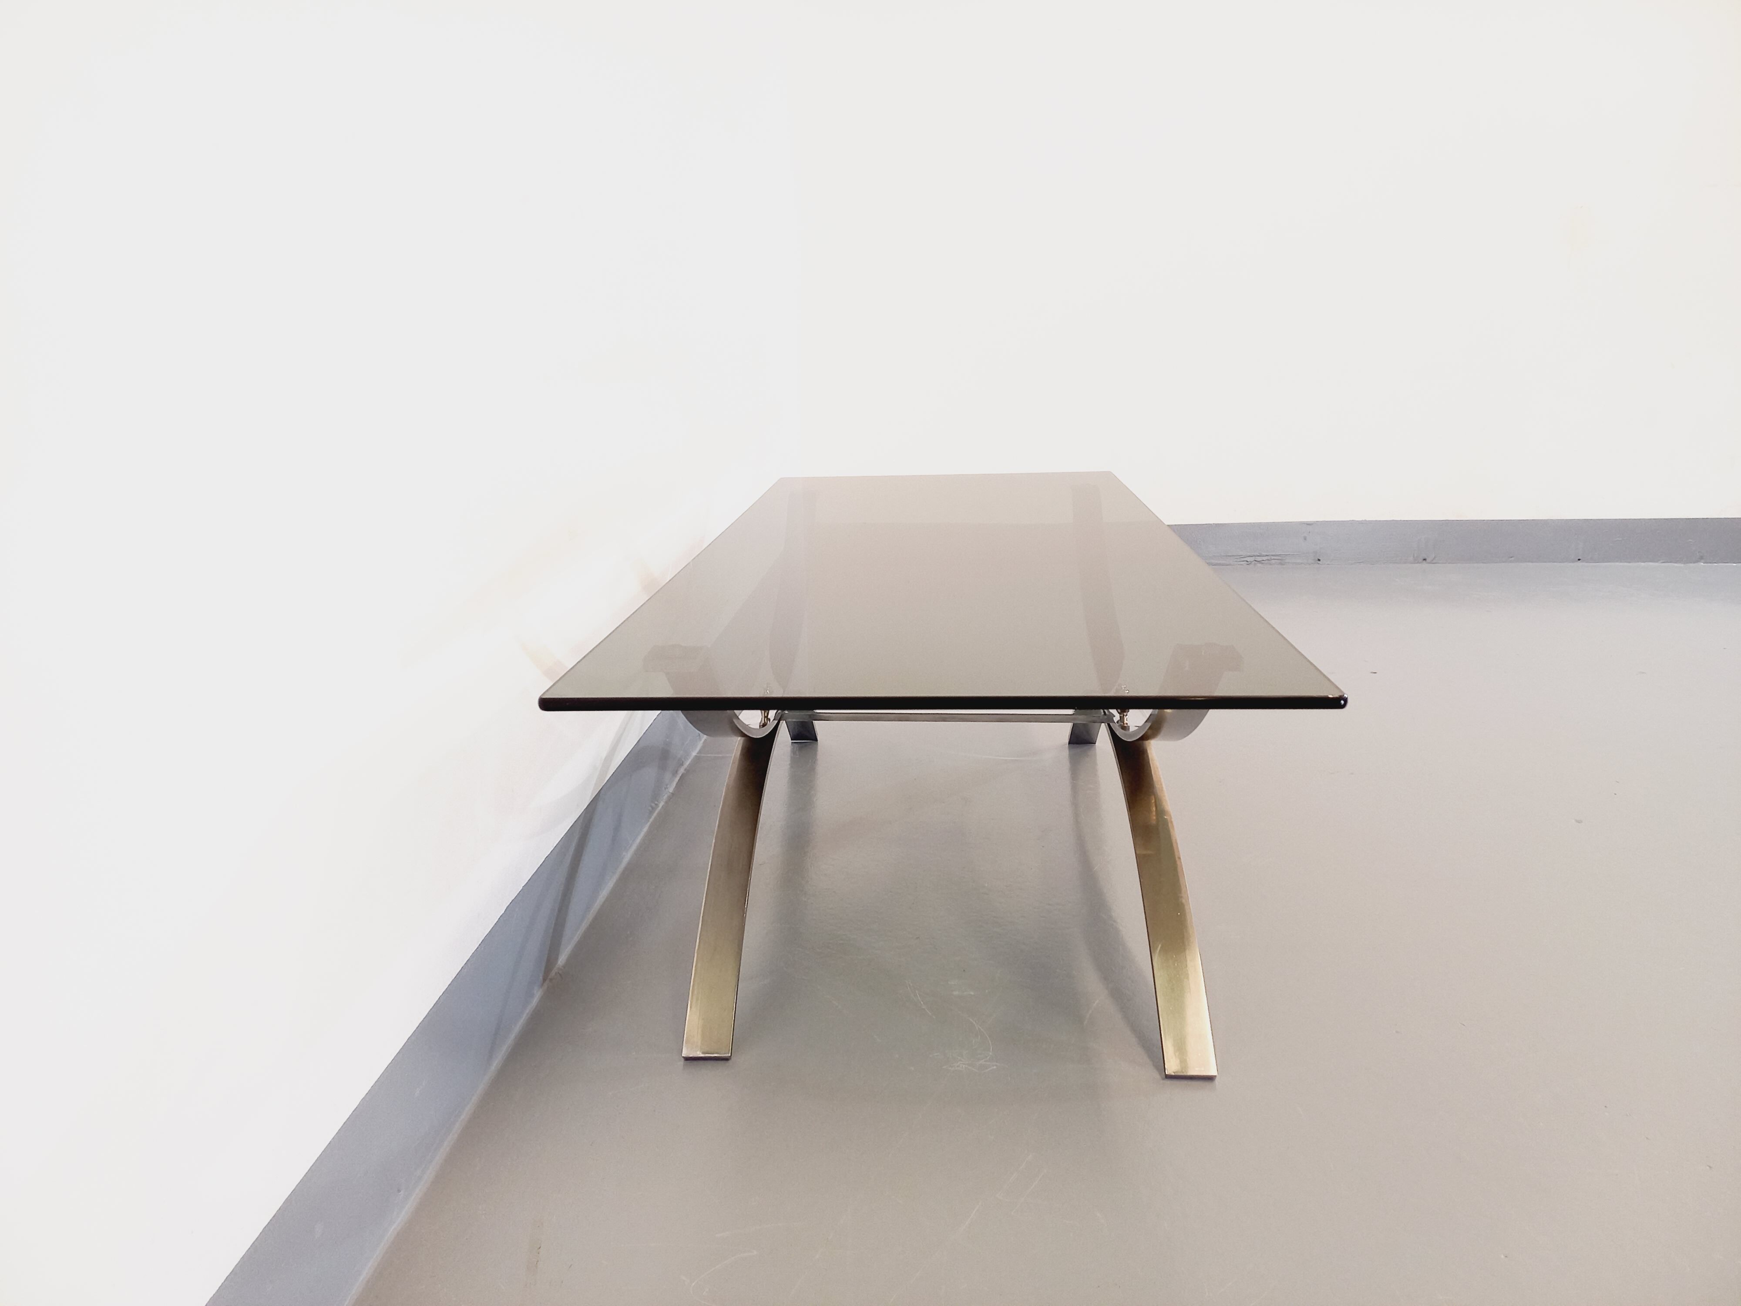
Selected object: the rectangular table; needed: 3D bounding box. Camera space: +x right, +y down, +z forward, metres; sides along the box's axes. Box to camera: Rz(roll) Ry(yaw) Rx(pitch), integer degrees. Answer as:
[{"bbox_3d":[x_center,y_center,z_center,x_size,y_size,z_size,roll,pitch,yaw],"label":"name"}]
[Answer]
[{"bbox_3d":[0.082,0.062,1.441,0.517,0.389,1.211,0,15,4],"label":"rectangular table"}]

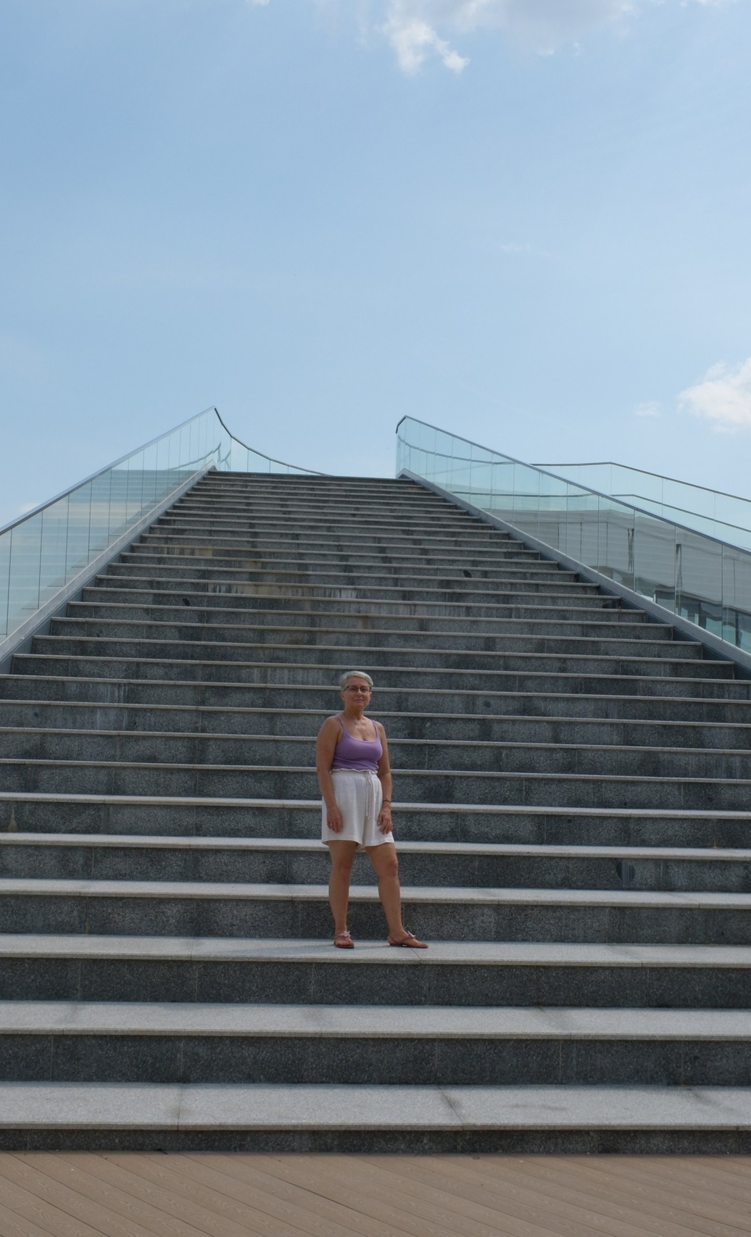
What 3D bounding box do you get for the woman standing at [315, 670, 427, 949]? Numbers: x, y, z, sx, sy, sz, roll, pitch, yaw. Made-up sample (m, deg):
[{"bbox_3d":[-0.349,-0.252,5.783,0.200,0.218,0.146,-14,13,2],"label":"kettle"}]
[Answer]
[{"bbox_3d":[-0.037,1.105,8.080,0.530,1.592,0.400,4,-6,-25],"label":"woman standing"}]

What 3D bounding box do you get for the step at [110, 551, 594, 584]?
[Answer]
[{"bbox_3d":[-0.345,-0.599,19.437,6.287,0.247,0.743,2,-6,-6],"label":"step"}]

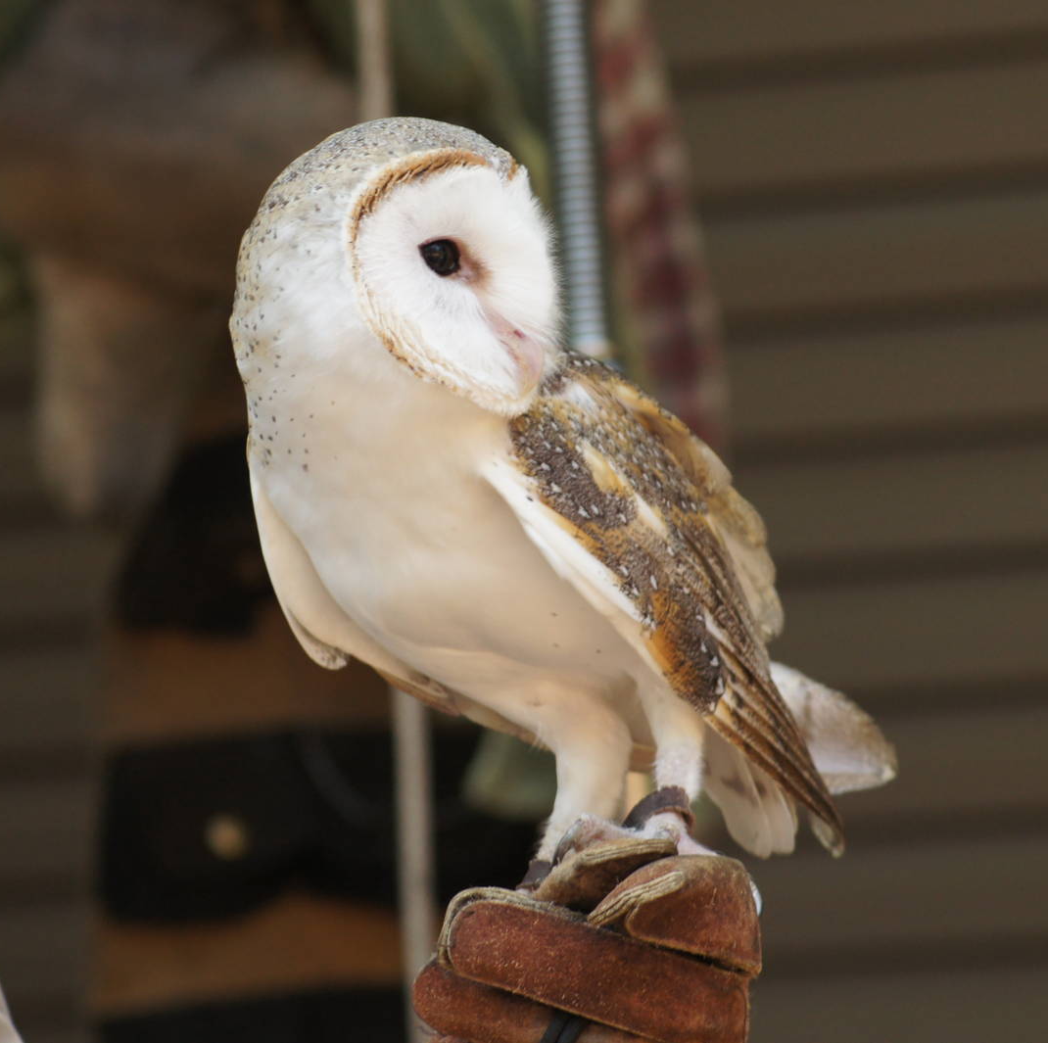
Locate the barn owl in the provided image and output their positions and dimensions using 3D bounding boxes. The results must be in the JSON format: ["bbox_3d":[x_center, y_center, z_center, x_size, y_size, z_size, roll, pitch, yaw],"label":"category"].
[{"bbox_3d":[0.015,-0.010,3.420,0.155,0.263,0.235,-5,-2,42],"label":"barn owl"}]

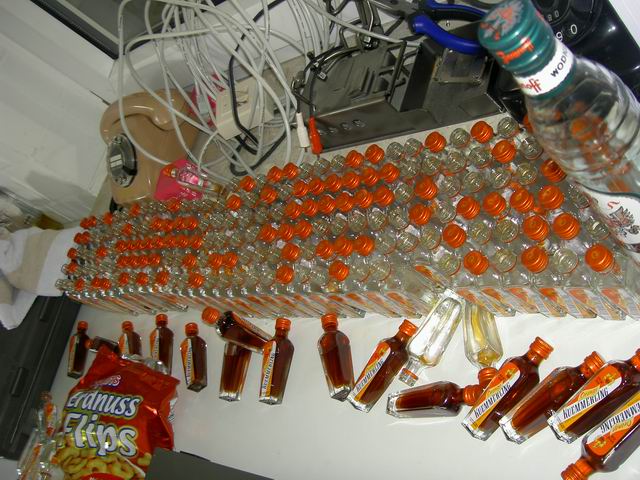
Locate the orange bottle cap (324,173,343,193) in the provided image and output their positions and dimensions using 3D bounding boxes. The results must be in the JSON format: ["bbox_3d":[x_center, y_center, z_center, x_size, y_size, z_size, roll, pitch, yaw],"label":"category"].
[{"bbox_3d":[0.013,-0.056,0.707,0.016,0.010,0.016,-5,64,46],"label":"orange bottle cap"}]

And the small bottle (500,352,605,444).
[{"bbox_3d":[0.178,0.118,0.546,0.093,0.024,0.024,-47,41,16],"label":"small bottle"}]

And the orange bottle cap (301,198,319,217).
[{"bbox_3d":[-0.010,-0.033,0.750,0.018,0.010,0.018,-26,46,31],"label":"orange bottle cap"}]

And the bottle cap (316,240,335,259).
[{"bbox_3d":[0.006,0.010,0.736,0.018,0.012,0.018,-6,61,45],"label":"bottle cap"}]

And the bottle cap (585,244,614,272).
[{"bbox_3d":[0.185,0.013,0.478,0.016,0.010,0.016,-5,64,46],"label":"bottle cap"}]

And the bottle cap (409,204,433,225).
[{"bbox_3d":[0.093,-0.024,0.666,0.018,0.012,0.018,-6,61,45],"label":"bottle cap"}]

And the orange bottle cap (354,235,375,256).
[{"bbox_3d":[0.042,0.005,0.676,0.018,0.011,0.018,-6,59,44],"label":"orange bottle cap"}]

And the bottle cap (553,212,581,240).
[{"bbox_3d":[0.184,-0.010,0.537,0.018,0.011,0.018,-6,59,44],"label":"bottle cap"}]

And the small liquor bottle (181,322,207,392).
[{"bbox_3d":[-0.156,0.143,0.902,0.024,0.024,0.093,-37,41,21],"label":"small liquor bottle"}]

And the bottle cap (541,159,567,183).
[{"bbox_3d":[0.190,-0.056,0.585,0.018,0.012,0.018,-6,61,45],"label":"bottle cap"}]

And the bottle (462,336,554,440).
[{"bbox_3d":[0.163,0.127,0.623,0.098,0.025,0.025,-54,39,7],"label":"bottle"}]

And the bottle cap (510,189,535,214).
[{"bbox_3d":[0.161,-0.031,0.573,0.018,0.010,0.018,-6,58,43],"label":"bottle cap"}]

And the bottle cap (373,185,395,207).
[{"bbox_3d":[0.062,-0.042,0.690,0.018,0.011,0.018,-6,59,44],"label":"bottle cap"}]

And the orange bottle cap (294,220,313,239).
[{"bbox_3d":[-0.017,-0.011,0.740,0.018,0.010,0.018,-26,46,31],"label":"orange bottle cap"}]

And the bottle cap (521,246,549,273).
[{"bbox_3d":[0.153,0.014,0.513,0.016,0.010,0.016,-5,64,46],"label":"bottle cap"}]

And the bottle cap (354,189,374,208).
[{"bbox_3d":[0.044,-0.040,0.708,0.018,0.011,0.018,-6,59,44],"label":"bottle cap"}]

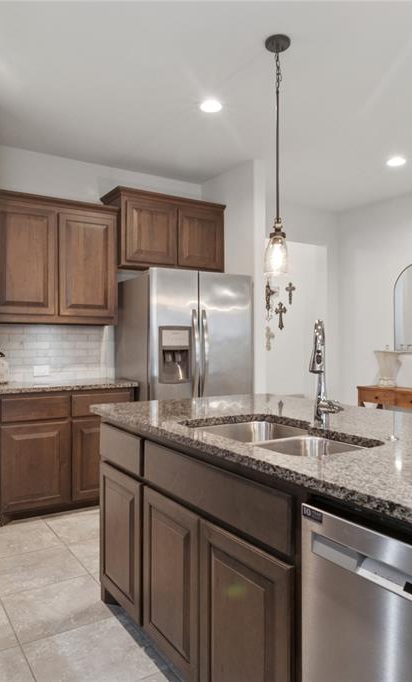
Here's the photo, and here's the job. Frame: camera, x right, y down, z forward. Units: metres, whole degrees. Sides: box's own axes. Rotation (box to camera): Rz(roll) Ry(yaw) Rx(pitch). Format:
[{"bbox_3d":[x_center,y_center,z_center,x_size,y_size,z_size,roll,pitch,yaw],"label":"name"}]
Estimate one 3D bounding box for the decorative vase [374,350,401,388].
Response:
[{"bbox_3d":[1.897,0.298,4.755,0.253,0.387,0.252,0,0,-36],"label":"decorative vase"}]

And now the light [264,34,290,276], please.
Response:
[{"bbox_3d":[0.360,-0.920,2.310,0.127,1.190,0.127,0,0,0],"label":"light"}]

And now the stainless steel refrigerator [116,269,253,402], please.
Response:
[{"bbox_3d":[-0.200,0.356,3.970,0.929,1.828,0.767,0,0,-30],"label":"stainless steel refrigerator"}]

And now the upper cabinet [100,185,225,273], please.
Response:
[{"bbox_3d":[-0.371,-0.942,4.115,1.019,0.635,0.421,0,0,-30],"label":"upper cabinet"}]

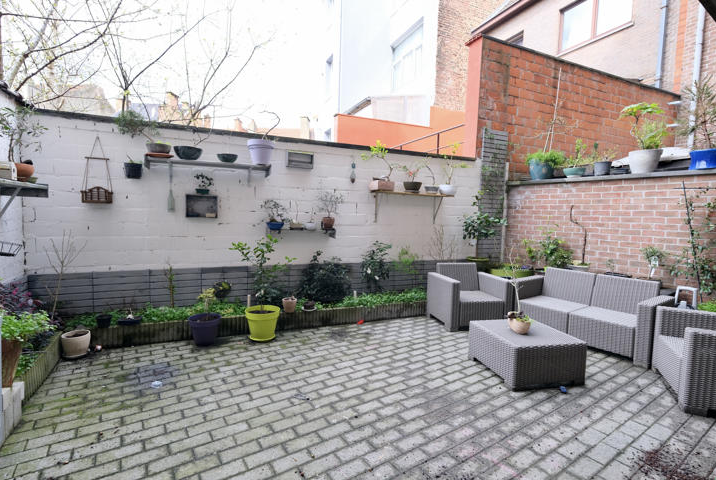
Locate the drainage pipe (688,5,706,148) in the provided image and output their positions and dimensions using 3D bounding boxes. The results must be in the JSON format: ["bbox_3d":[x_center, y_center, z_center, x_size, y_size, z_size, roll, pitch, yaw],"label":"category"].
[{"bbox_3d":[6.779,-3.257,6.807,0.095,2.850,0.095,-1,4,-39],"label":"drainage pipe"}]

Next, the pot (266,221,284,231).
[{"bbox_3d":[-0.975,-0.162,4.032,0.195,0.095,0.170,0,4,-22],"label":"pot"}]

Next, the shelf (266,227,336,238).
[{"bbox_3d":[-0.690,-0.083,4.194,0.830,0.105,0.190,0,4,-23],"label":"shelf"}]

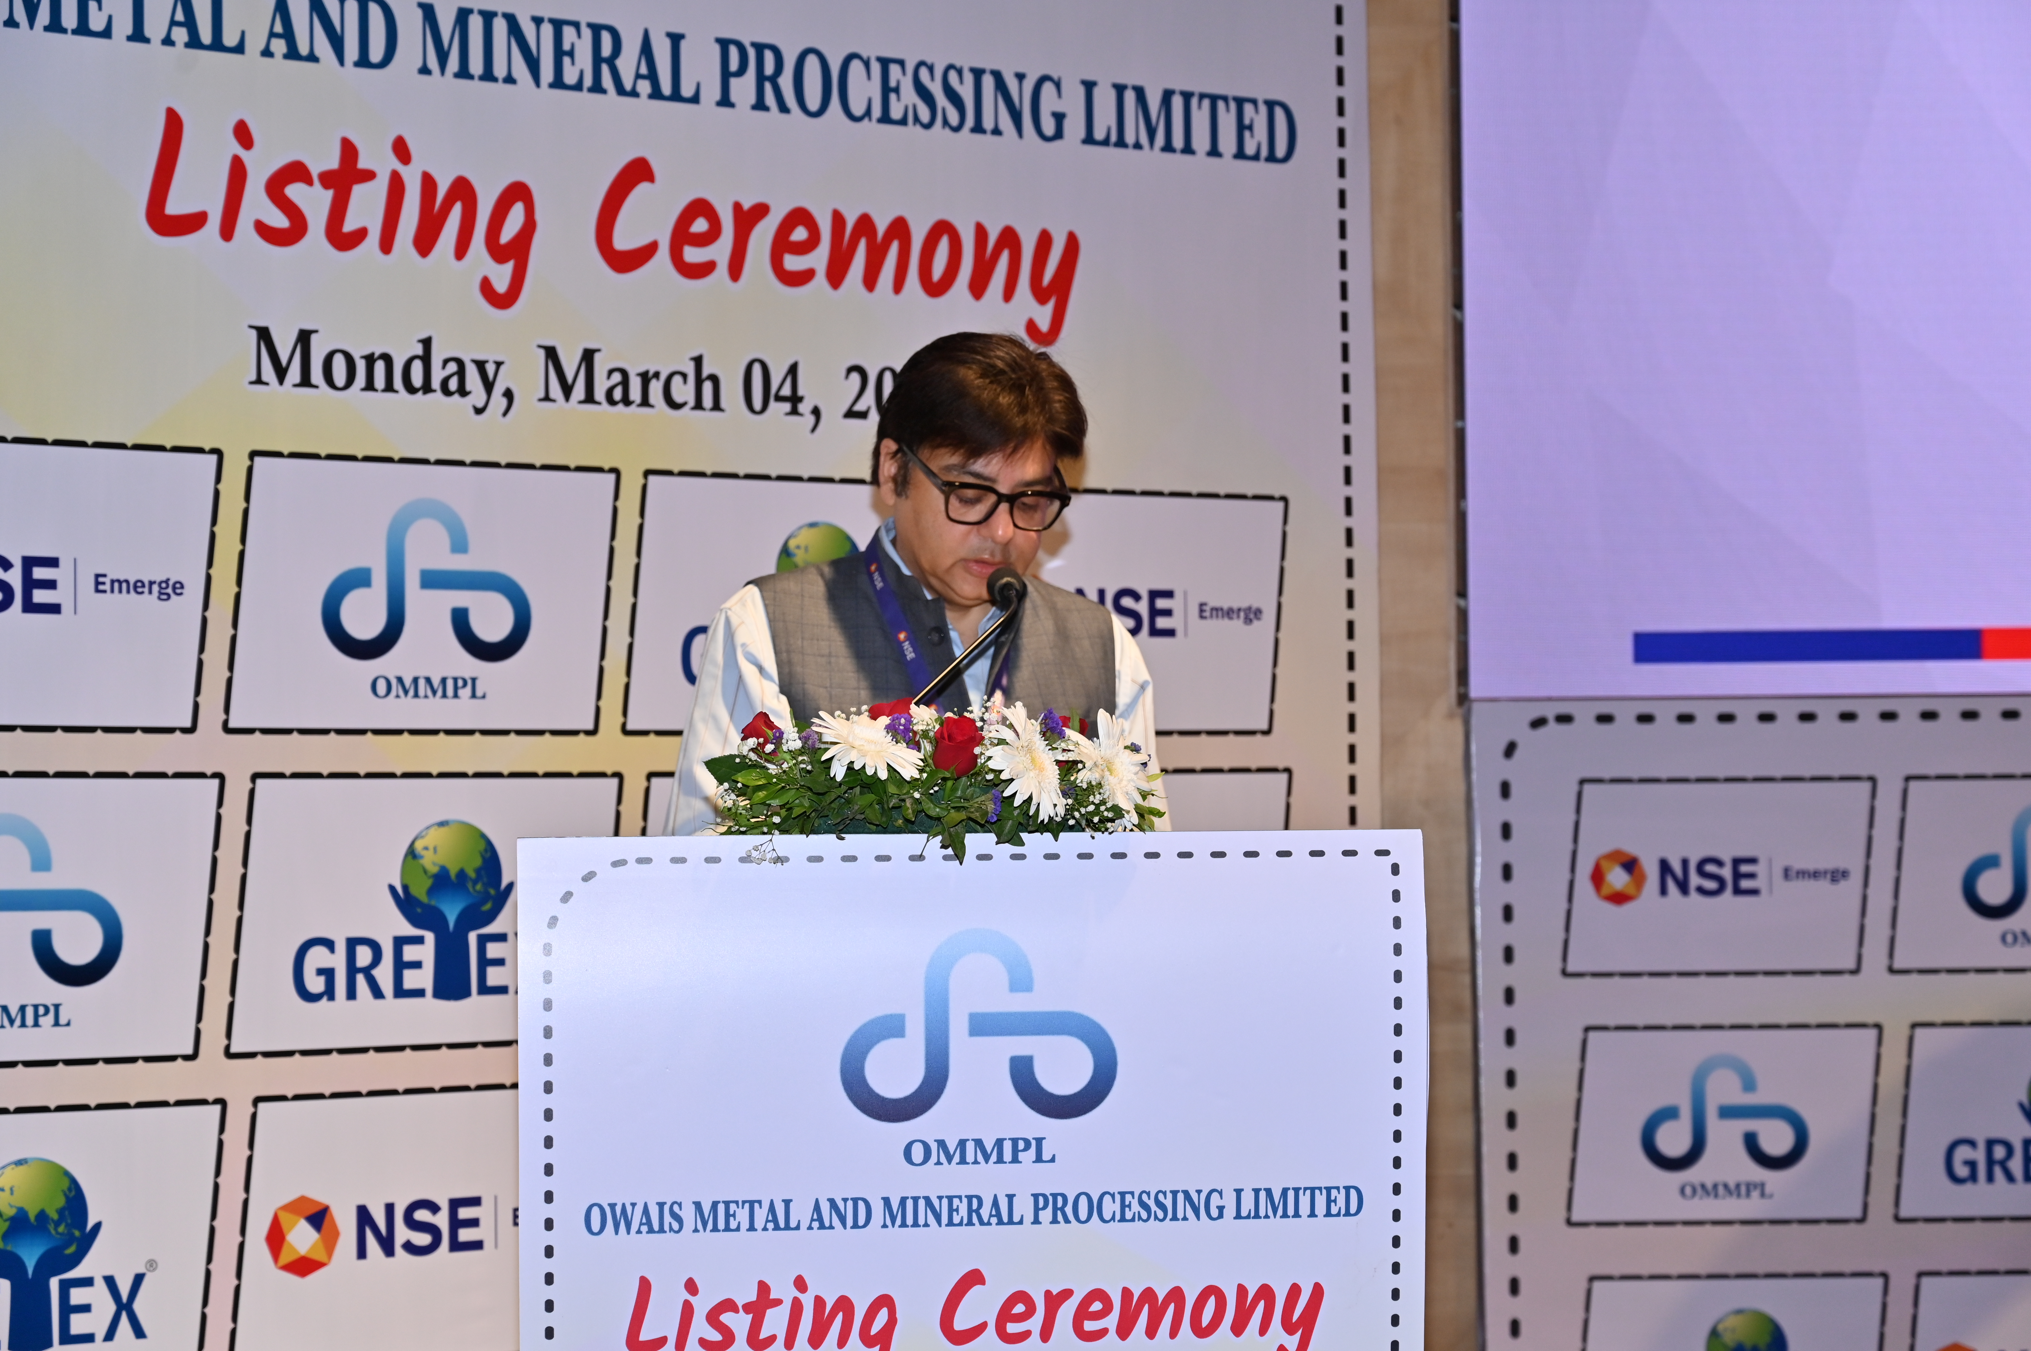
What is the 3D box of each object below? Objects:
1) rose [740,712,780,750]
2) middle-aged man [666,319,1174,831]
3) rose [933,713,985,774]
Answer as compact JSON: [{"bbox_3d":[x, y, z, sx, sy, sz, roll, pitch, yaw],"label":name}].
[{"bbox_3d":[-0.234,0.053,3.630,0.038,0.042,0.038,-23,9,10],"label":"rose"},{"bbox_3d":[-0.090,0.494,3.880,0.530,1.670,0.400,0,-2,-16],"label":"middle-aged man"},{"bbox_3d":[-0.053,0.063,3.600,0.045,0.053,0.045,2,18,0],"label":"rose"}]

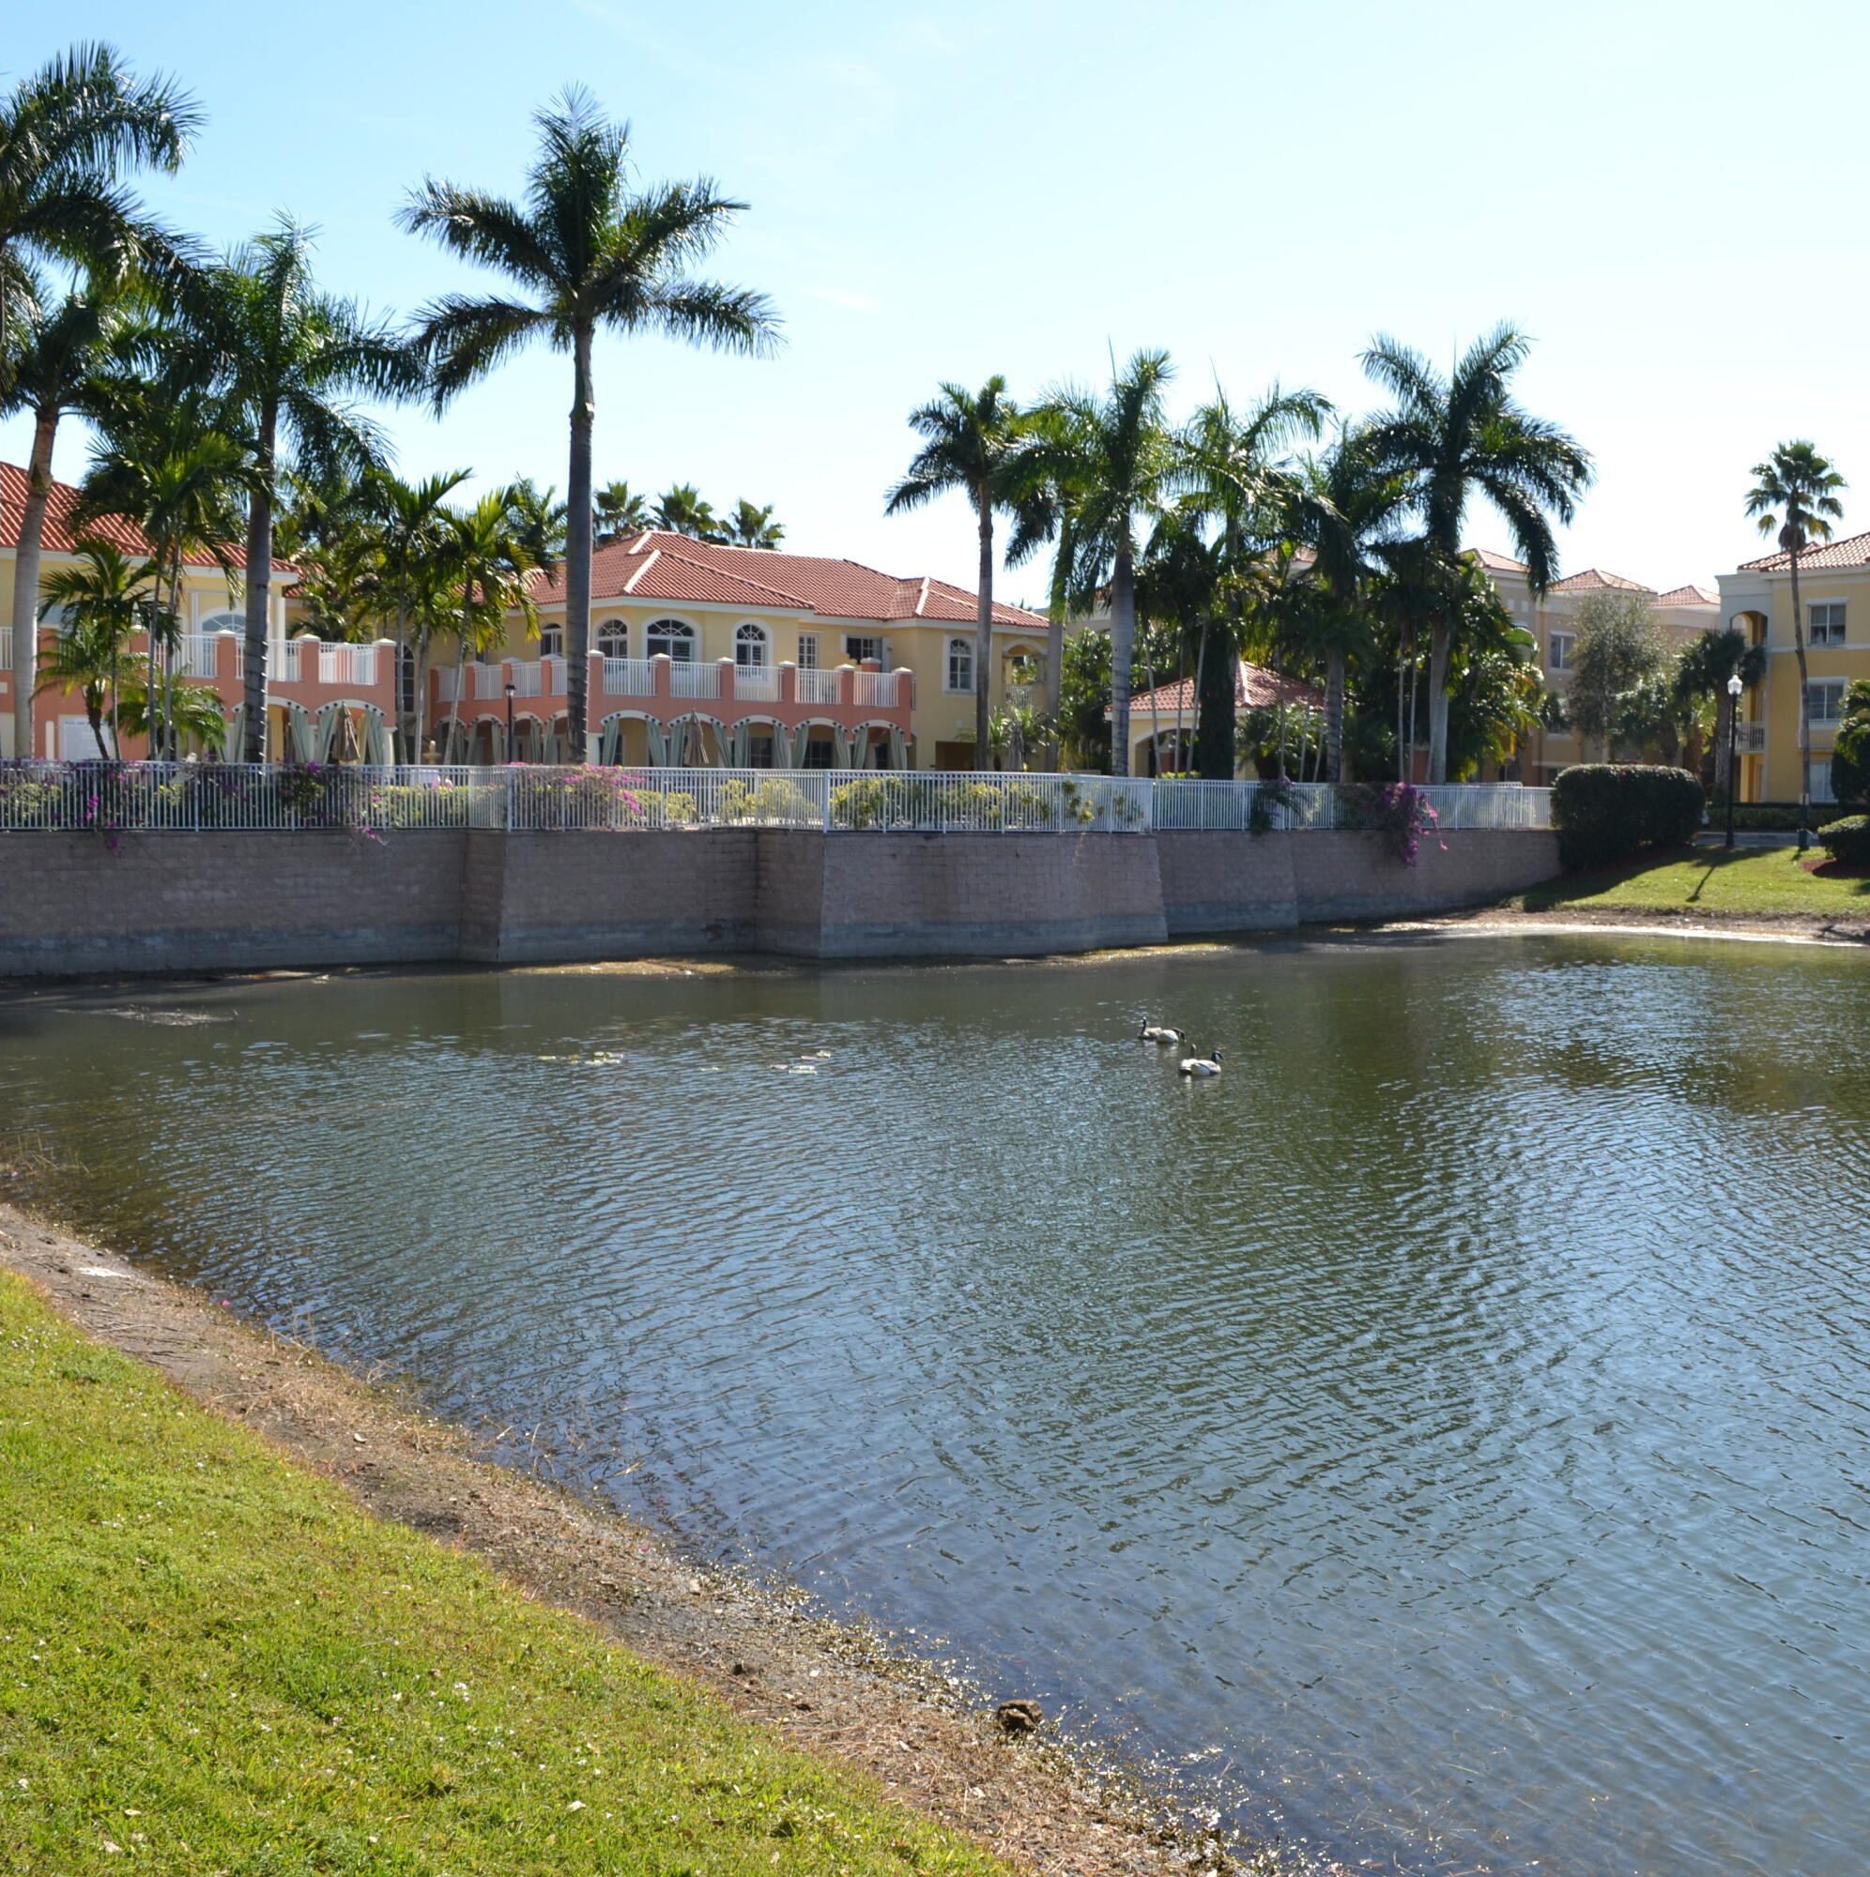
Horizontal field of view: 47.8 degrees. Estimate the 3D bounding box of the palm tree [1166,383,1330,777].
[{"bbox_3d":[9.010,-9.881,62.000,5.300,12.890,5.300,1,3,8],"label":"palm tree"}]

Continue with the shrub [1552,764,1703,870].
[{"bbox_3d":[20.871,-3.673,63.500,4.300,3.000,2.300,-1,4,-21],"label":"shrub"}]

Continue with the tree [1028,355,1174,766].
[{"bbox_3d":[4.372,-9.003,54.500,4.000,12.326,4.000,0,3,0],"label":"tree"}]

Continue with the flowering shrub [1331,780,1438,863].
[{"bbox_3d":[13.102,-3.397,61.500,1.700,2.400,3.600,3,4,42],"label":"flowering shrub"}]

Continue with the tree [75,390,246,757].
[{"bbox_3d":[-15.585,-6.622,42.500,3.300,8.815,3.300,0,3,0],"label":"tree"}]

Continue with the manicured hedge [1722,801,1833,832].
[{"bbox_3d":[32.319,-4.643,81.000,4.800,1.100,1.200,4,5,44],"label":"manicured hedge"}]

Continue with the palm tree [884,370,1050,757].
[{"bbox_3d":[1.050,-10.046,63.000,4.900,13.300,4.900,1,4,1],"label":"palm tree"}]

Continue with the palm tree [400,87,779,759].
[{"bbox_3d":[-7.678,-10.584,46.500,7.900,16.000,7.600,0,3,-9],"label":"palm tree"}]

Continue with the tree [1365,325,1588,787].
[{"bbox_3d":[17.008,-11.419,66.500,6.900,15.610,6.700,1,3,14],"label":"tree"}]

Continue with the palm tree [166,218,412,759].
[{"bbox_3d":[-13.560,-8.766,44.500,5.100,12.900,5.100,-1,4,-17],"label":"palm tree"}]

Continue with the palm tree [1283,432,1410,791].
[{"bbox_3d":[12.208,-9.251,62.500,4.500,11.710,4.500,1,3,11],"label":"palm tree"}]

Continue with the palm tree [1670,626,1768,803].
[{"bbox_3d":[27.297,-7.239,73.500,3.100,7.430,3.100,0,3,0],"label":"palm tree"}]

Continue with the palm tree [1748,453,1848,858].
[{"bbox_3d":[28.958,-9.991,71.000,3.100,13.310,3.100,2,3,22],"label":"palm tree"}]

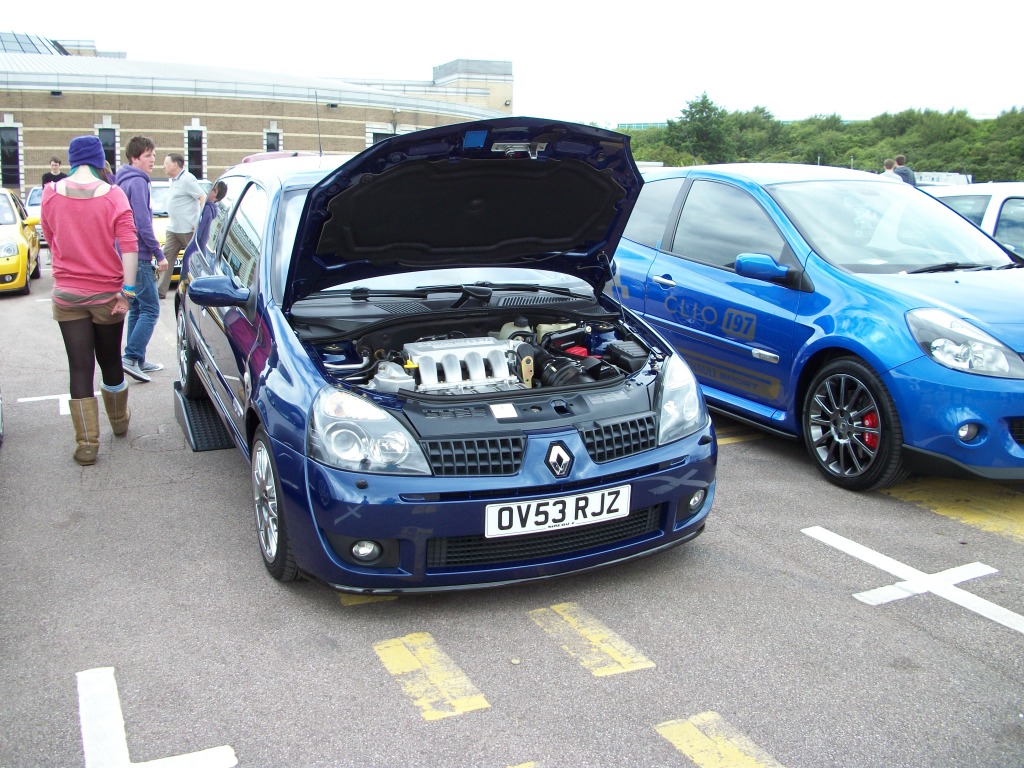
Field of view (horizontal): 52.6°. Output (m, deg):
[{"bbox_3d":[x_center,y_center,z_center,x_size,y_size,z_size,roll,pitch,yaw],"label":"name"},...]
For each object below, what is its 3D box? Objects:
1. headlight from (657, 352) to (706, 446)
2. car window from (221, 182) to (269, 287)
[{"bbox_3d":[0.598,0.044,3.719,0.345,0.245,0.340,-8,18,-30],"label":"headlight"},{"bbox_3d":[-1.108,-0.637,4.335,0.070,0.400,0.850,17,7,-28],"label":"car window"}]

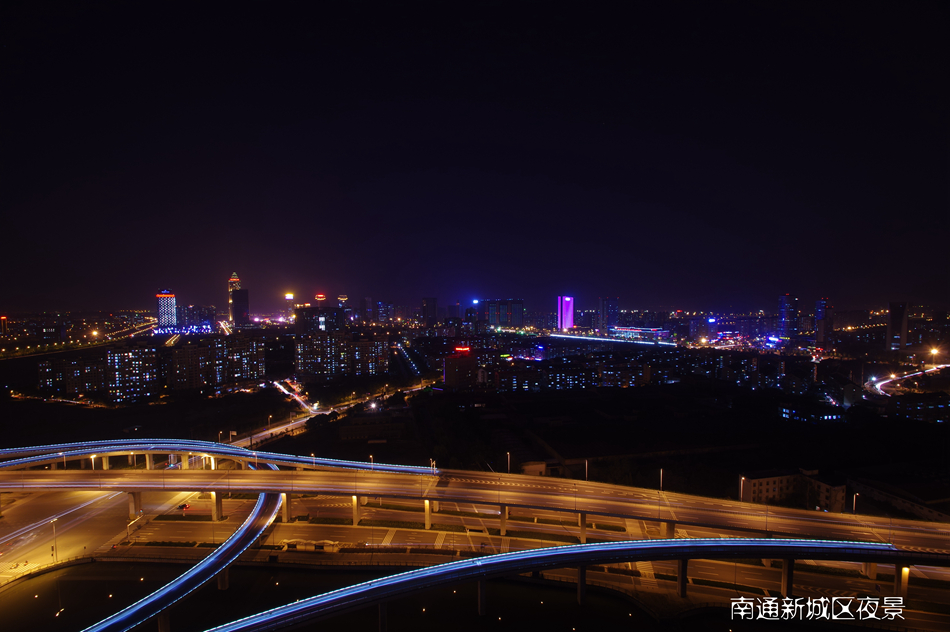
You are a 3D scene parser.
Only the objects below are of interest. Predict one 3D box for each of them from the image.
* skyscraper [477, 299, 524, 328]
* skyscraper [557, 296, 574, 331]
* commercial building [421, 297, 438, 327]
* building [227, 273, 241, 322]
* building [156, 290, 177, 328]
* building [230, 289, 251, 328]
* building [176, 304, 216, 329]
[{"bbox_3d":[79.599,-5.495,1251.551,132.000,93.500,52.000,-2,3,-28],"label":"skyscraper"},{"bbox_3d":[271.506,-7.387,1179.046,44.000,101.500,26.000,-2,3,-28],"label":"skyscraper"},{"bbox_3d":[-150.155,-11.228,1320.618,38.000,101.500,32.000,-2,3,-28],"label":"commercial building"},{"bbox_3d":[-929.098,-66.327,1525.525,40.000,202.500,40.000,-2,3,-28],"label":"building"},{"bbox_3d":[-1000.286,-18.804,1279.773,46.000,130.500,36.000,-2,3,-28],"label":"building"},{"bbox_3d":[-813.519,-25.375,1373.088,47.000,133.000,34.000,-2,3,-28],"label":"building"},{"bbox_3d":[-952.829,2.374,1353.387,112.000,81.000,40.000,-2,3,-28],"label":"building"}]

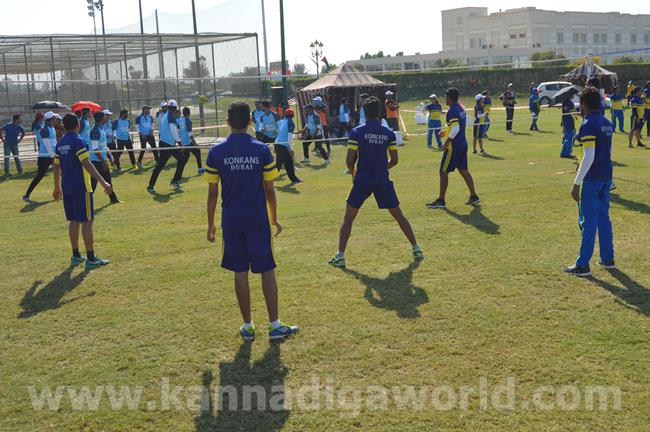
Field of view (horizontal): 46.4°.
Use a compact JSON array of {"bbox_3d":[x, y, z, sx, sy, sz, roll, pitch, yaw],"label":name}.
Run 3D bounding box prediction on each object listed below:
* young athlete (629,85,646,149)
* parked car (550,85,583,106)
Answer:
[{"bbox_3d":[8.676,-2.730,21.000,0.500,1.650,0.480,-7,10,-27],"label":"young athlete"},{"bbox_3d":[16.645,-8.422,52.000,4.100,1.550,1.730,0,9,13],"label":"parked car"}]

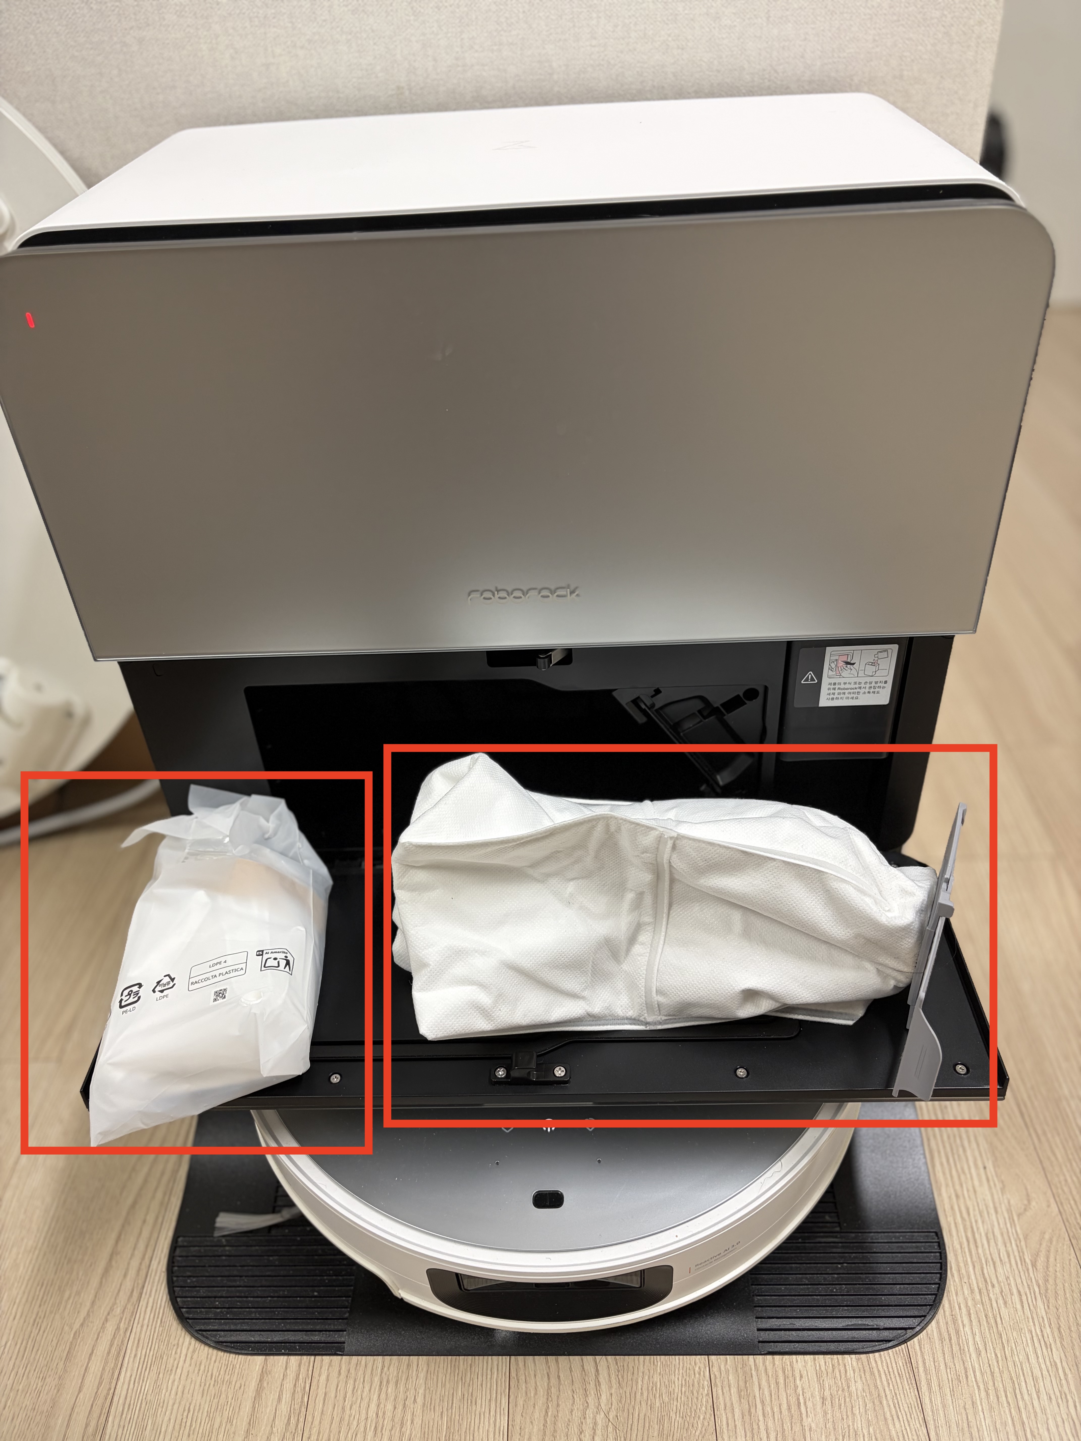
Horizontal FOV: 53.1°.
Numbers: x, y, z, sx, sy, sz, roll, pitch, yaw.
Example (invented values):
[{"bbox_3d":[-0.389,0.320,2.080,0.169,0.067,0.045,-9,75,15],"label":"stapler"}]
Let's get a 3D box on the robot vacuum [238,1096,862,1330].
[{"bbox_3d":[0.008,0.167,0.629,0.350,0.080,0.351,-2,37,3],"label":"robot vacuum"}]

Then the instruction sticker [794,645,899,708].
[{"bbox_3d":[0.147,-0.021,0.523,0.046,0.035,0.001,-2,37,3],"label":"instruction sticker"}]

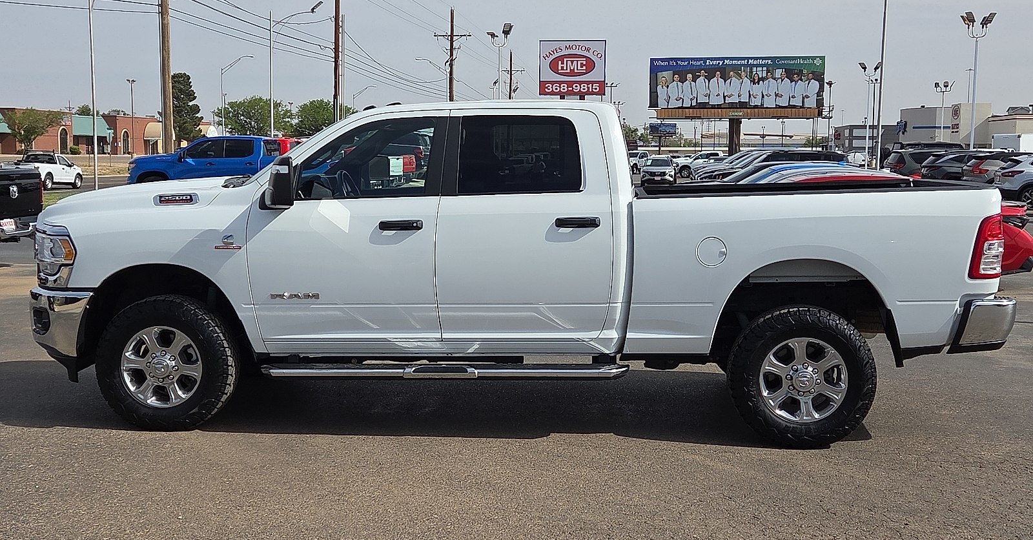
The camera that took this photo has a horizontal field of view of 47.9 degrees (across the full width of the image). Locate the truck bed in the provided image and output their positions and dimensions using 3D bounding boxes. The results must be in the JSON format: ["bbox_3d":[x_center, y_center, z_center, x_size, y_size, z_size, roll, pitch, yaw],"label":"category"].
[{"bbox_3d":[1.767,-0.094,7.580,2.120,0.980,2.010,0,6,5],"label":"truck bed"}]

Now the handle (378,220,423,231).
[{"bbox_3d":[-0.669,-0.258,6.744,0.255,0.060,0.060,1,7,6],"label":"handle"}]

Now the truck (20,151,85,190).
[{"bbox_3d":[-25.100,-5.240,62.000,2.030,1.950,5.550,1,6,5],"label":"truck"}]

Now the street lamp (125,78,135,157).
[{"bbox_3d":[-47.766,-18.798,144.513,1.250,9.690,0.900,1,6,5],"label":"street lamp"}]

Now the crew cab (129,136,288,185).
[{"bbox_3d":[-7.600,-2.753,32.506,5.890,1.920,2.060,1,6,5],"label":"crew cab"}]

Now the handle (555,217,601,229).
[{"bbox_3d":[0.352,-0.272,6.633,0.255,0.060,0.060,1,7,6],"label":"handle"}]

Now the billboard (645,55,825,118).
[{"bbox_3d":[18.844,-15.515,99.000,14.750,5.200,1.500,1,6,6],"label":"billboard"}]

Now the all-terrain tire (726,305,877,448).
[{"bbox_3d":[1.657,0.611,6.789,0.825,0.820,0.285,1,6,5],"label":"all-terrain tire"}]

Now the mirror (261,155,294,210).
[{"bbox_3d":[-1.368,-0.503,6.710,0.140,0.290,0.270,1,7,6],"label":"mirror"}]

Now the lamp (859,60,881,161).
[{"bbox_3d":[23.722,-10.250,78.410,1.400,7.400,0.750,1,6,6],"label":"lamp"}]

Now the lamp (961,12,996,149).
[{"bbox_3d":[19.430,-7.137,49.413,1.250,7.450,1.250,1,6,6],"label":"lamp"}]

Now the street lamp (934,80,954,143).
[{"bbox_3d":[35.961,-12.259,98.410,1.500,7.400,1.500,1,6,6],"label":"street lamp"}]

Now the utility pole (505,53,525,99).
[{"bbox_3d":[-0.528,-14.940,107.576,2.500,10.400,0.350,1,6,6],"label":"utility pole"}]

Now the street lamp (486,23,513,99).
[{"bbox_3d":[-0.856,-8.785,60.438,1.300,7.900,0.800,1,6,6],"label":"street lamp"}]

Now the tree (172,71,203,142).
[{"bbox_3d":[-41.802,-19.317,144.476,5.600,10.430,5.600,1,6,5],"label":"tree"}]

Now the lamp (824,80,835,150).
[{"bbox_3d":[32.226,-14.863,119.545,1.050,9.050,1.000,1,6,5],"label":"lamp"}]

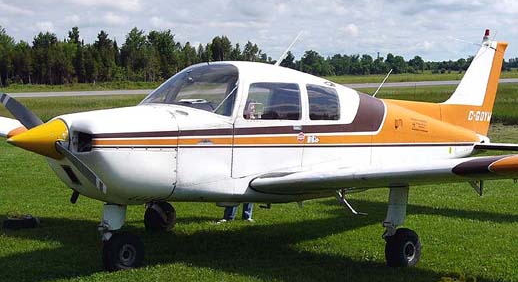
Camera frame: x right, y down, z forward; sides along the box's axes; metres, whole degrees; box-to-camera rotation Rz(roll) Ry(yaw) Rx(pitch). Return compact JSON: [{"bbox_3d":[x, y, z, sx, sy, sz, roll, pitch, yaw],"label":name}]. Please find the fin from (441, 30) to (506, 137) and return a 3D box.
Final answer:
[{"bbox_3d":[2.934,-0.782,13.523,0.150,1.440,1.550,3,4,45],"label":"fin"}]

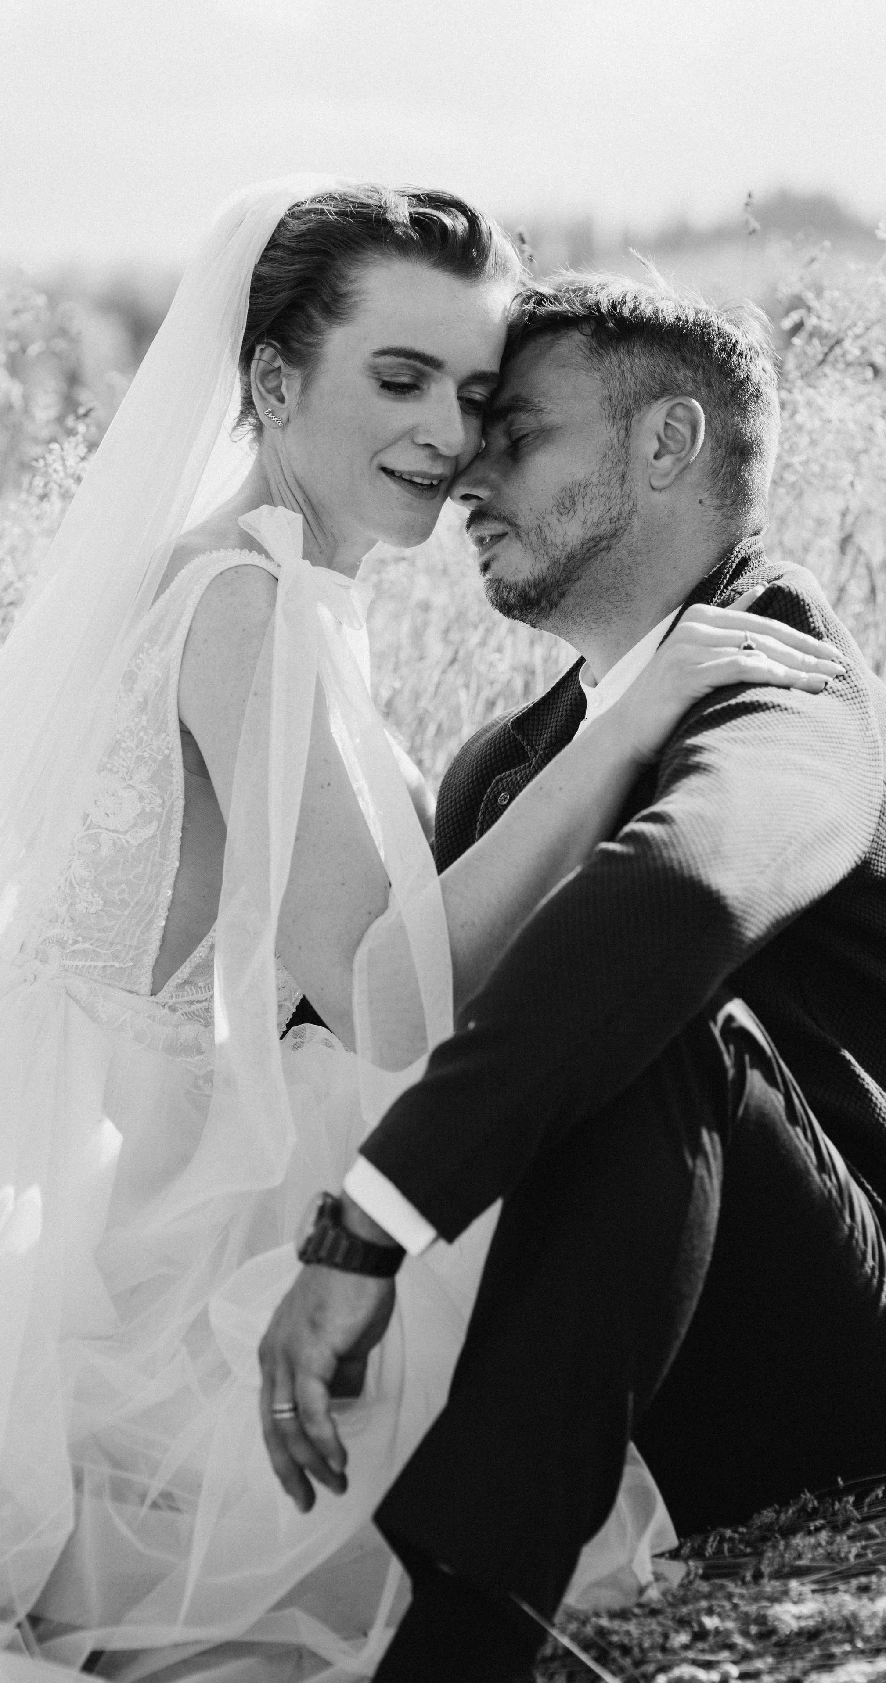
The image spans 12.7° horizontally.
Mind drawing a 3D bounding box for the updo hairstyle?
[{"bbox_3d":[-0.046,-0.368,2.740,0.170,0.175,0.210,3,7,-37],"label":"updo hairstyle"}]

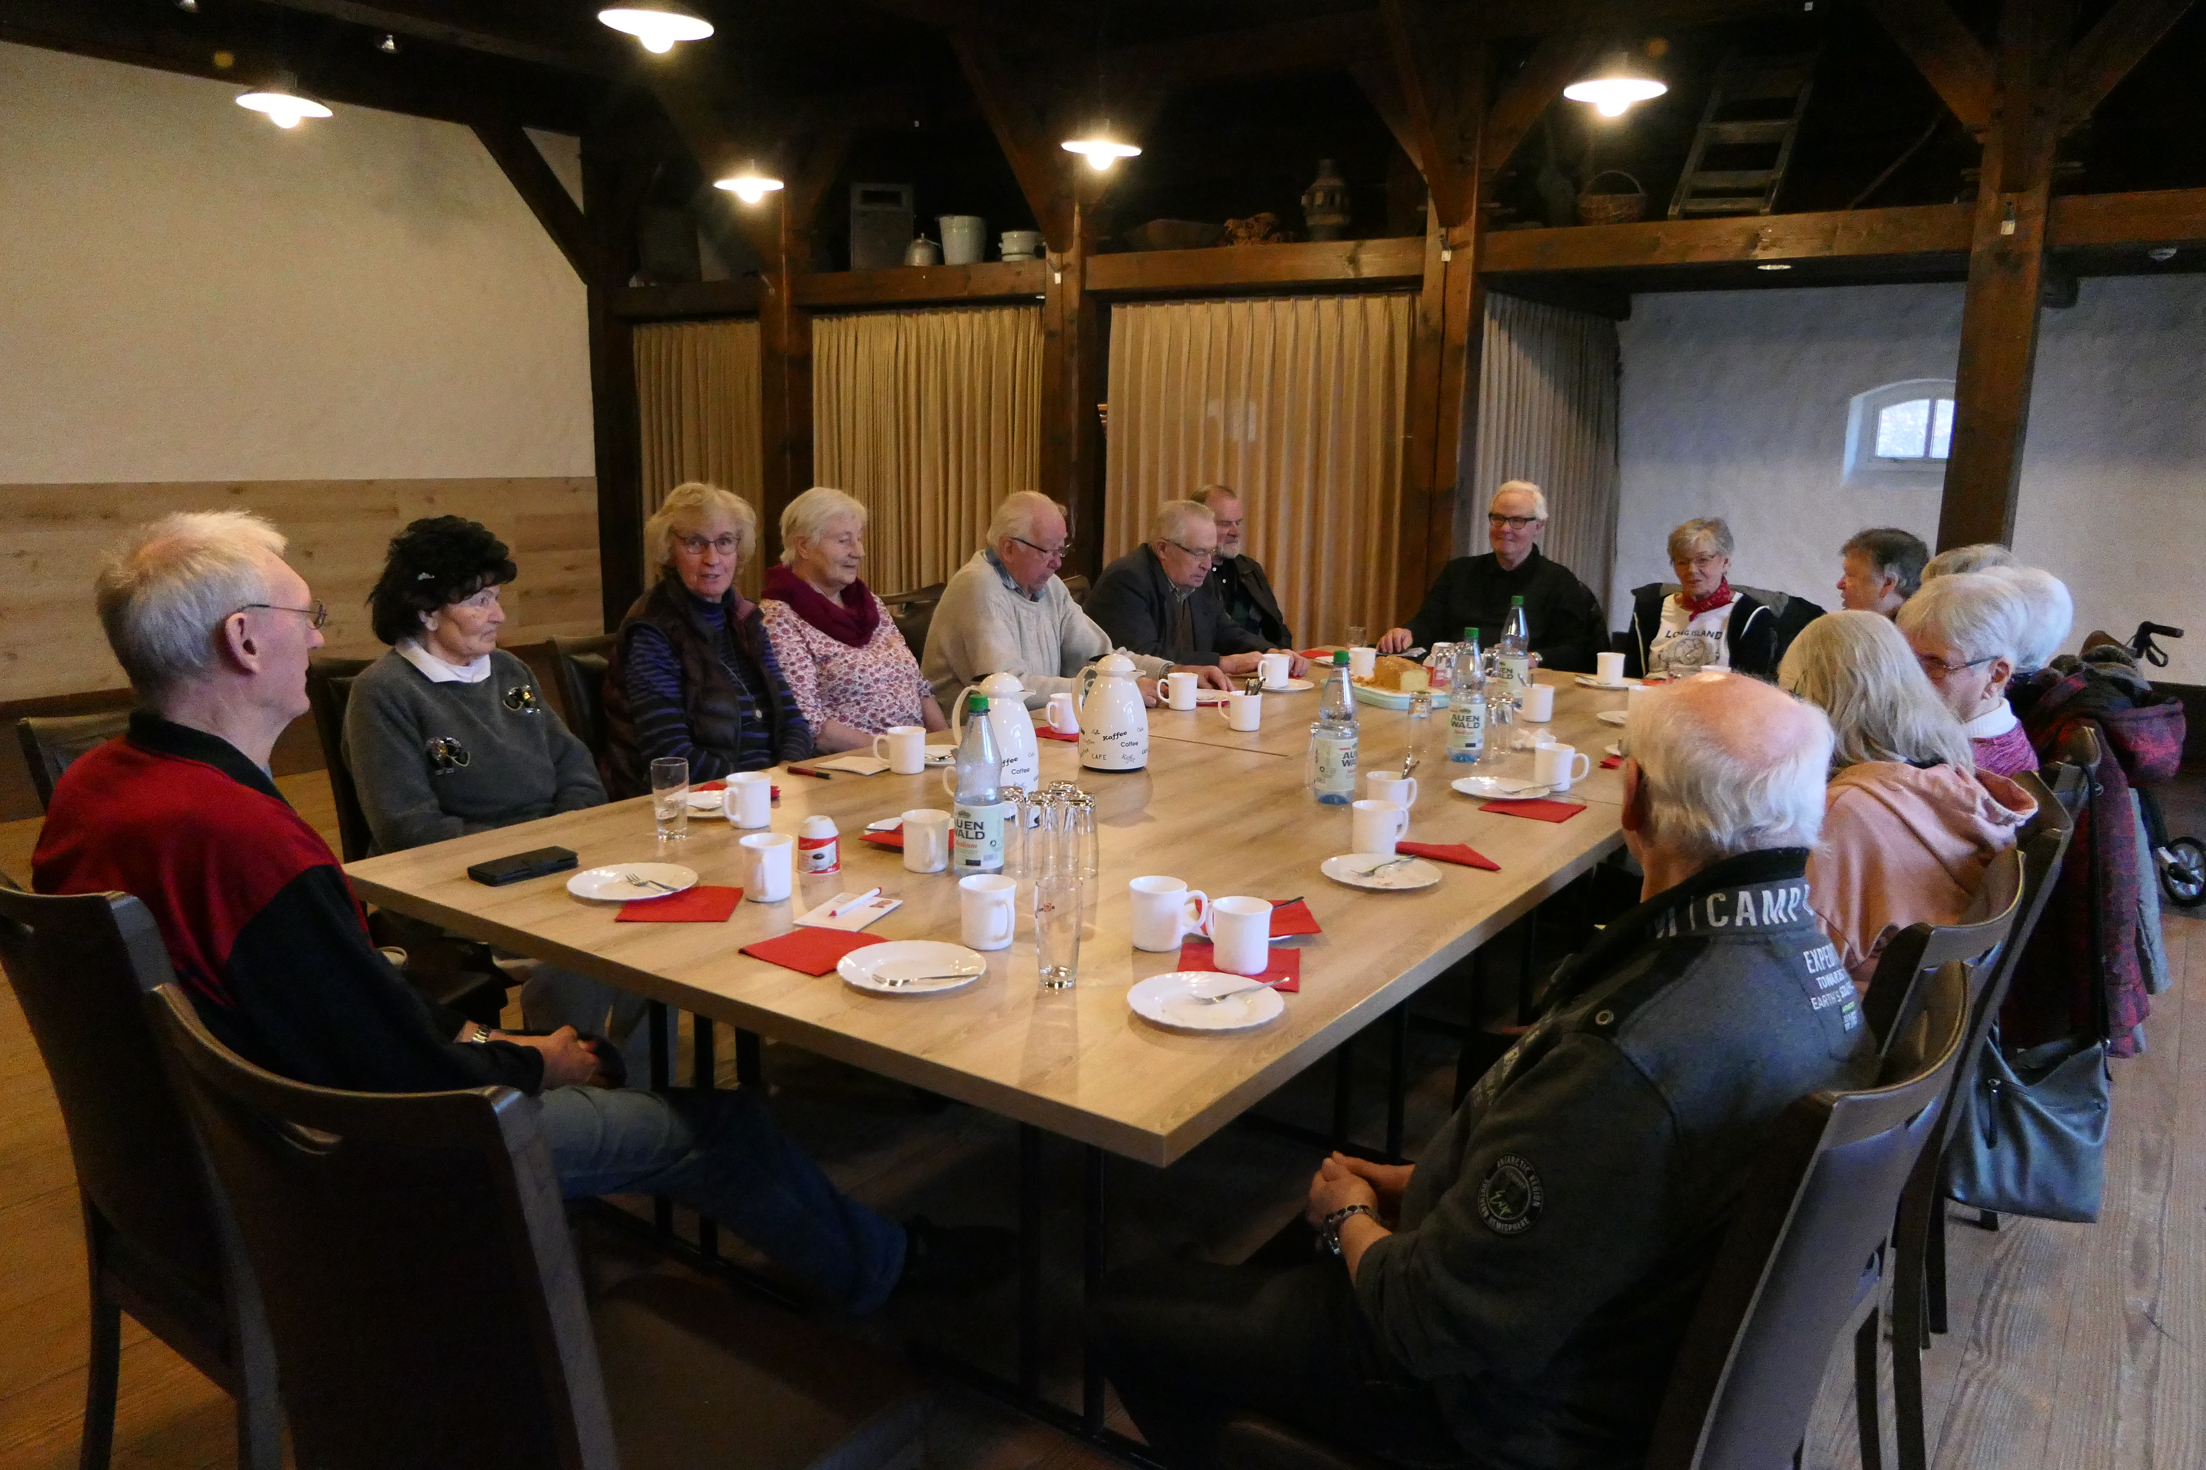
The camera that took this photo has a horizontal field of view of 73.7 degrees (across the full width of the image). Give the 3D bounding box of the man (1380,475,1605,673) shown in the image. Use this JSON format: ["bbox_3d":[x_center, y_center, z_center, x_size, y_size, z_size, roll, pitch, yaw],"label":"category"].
[{"bbox_3d":[1.336,-0.186,5.026,0.630,1.350,0.800,9,14,35],"label":"man"}]

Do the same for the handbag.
[{"bbox_3d":[1.620,0.681,2.588,0.260,0.340,0.100,6,13,26],"label":"handbag"}]

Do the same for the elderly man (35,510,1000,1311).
[{"bbox_3d":[-0.622,0.376,2.040,1.200,1.350,0.560,-9,15,-42],"label":"elderly man"}]

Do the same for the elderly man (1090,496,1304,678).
[{"bbox_3d":[0.335,-0.102,4.603,0.780,1.240,0.550,7,14,32],"label":"elderly man"}]

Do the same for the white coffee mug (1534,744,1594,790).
[{"bbox_3d":[0.916,0.062,2.926,0.110,0.088,0.079,4,12,17],"label":"white coffee mug"}]

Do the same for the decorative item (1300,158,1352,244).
[{"bbox_3d":[0.929,-2.215,6.119,0.205,0.355,0.205,6,13,28],"label":"decorative item"}]

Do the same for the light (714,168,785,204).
[{"bbox_3d":[-1.406,-2.193,5.862,0.275,0.165,0.275,1,11,0],"label":"light"}]

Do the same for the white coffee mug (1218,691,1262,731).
[{"bbox_3d":[0.336,-0.056,3.602,0.111,0.086,0.081,1,11,6],"label":"white coffee mug"}]

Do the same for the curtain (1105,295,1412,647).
[{"bbox_3d":[0.619,-0.794,6.094,1.250,1.950,0.130,6,13,27],"label":"curtain"}]

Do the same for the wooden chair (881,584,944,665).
[{"bbox_3d":[-0.390,0.108,4.311,0.580,1.005,0.460,9,14,35],"label":"wooden chair"}]

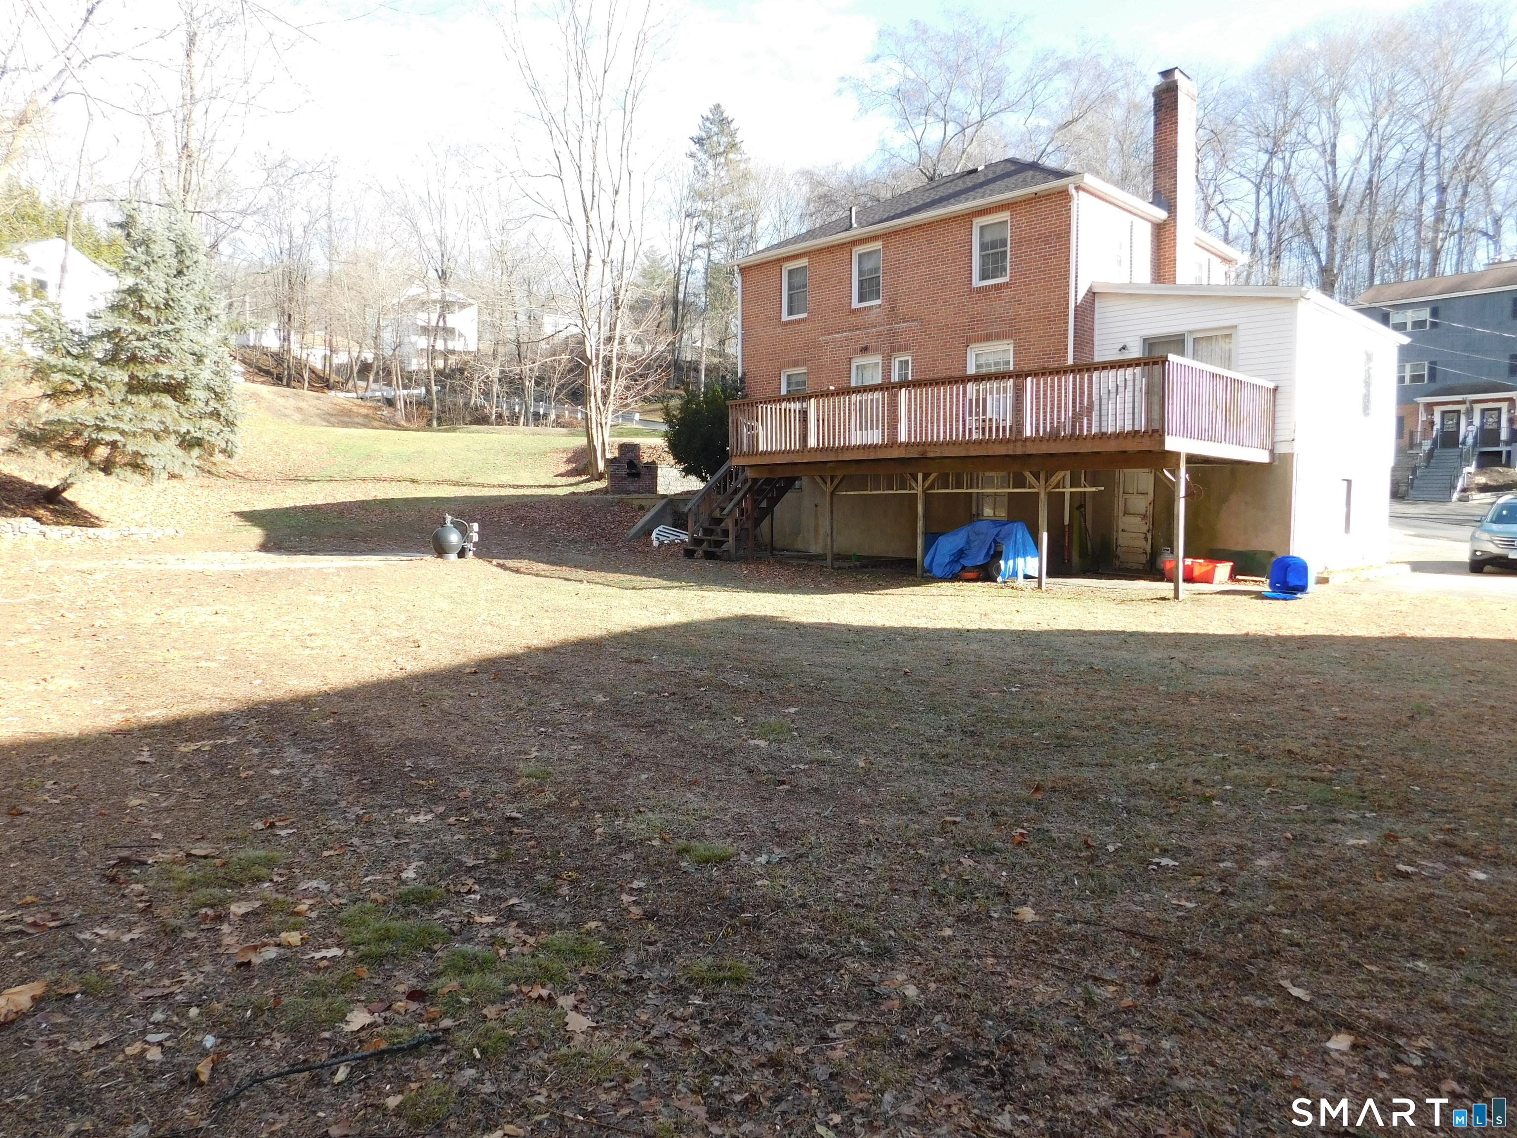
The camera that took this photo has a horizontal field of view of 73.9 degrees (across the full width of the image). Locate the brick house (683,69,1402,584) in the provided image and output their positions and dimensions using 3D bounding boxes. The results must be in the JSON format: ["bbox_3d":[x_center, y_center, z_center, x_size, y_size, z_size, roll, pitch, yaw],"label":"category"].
[{"bbox_3d":[5.615,-5.064,22.146,12.830,9.950,11.720,4,4,45],"label":"brick house"}]

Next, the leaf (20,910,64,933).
[{"bbox_3d":[-2.475,1.222,3.488,0.150,0.040,0.120,0,3,-3],"label":"leaf"}]

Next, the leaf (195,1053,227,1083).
[{"bbox_3d":[-1.434,1.304,2.643,0.070,0.040,0.100,3,4,37],"label":"leaf"}]

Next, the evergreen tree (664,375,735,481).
[{"bbox_3d":[-1.204,-3.301,24.100,2.000,2.700,2.000,0,3,0],"label":"evergreen tree"}]

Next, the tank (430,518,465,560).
[{"bbox_3d":[-6.197,-0.603,20.100,0.620,0.850,0.620,0,3,0],"label":"tank"}]

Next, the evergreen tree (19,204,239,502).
[{"bbox_3d":[-19.373,-6.652,31.000,6.600,9.000,6.500,0,3,0],"label":"evergreen tree"}]

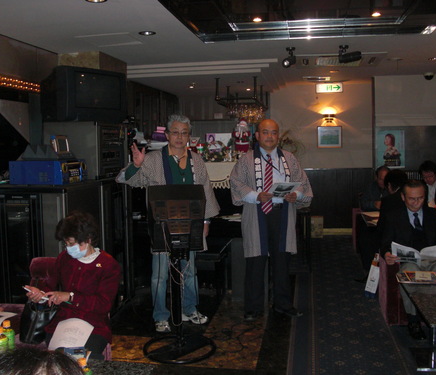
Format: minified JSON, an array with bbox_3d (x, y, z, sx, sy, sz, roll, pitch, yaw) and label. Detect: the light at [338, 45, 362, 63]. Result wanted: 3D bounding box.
[{"bbox_3d":[1.305,-1.316,5.120,0.230,0.175,0.115,2,5,31],"label":"light"}]

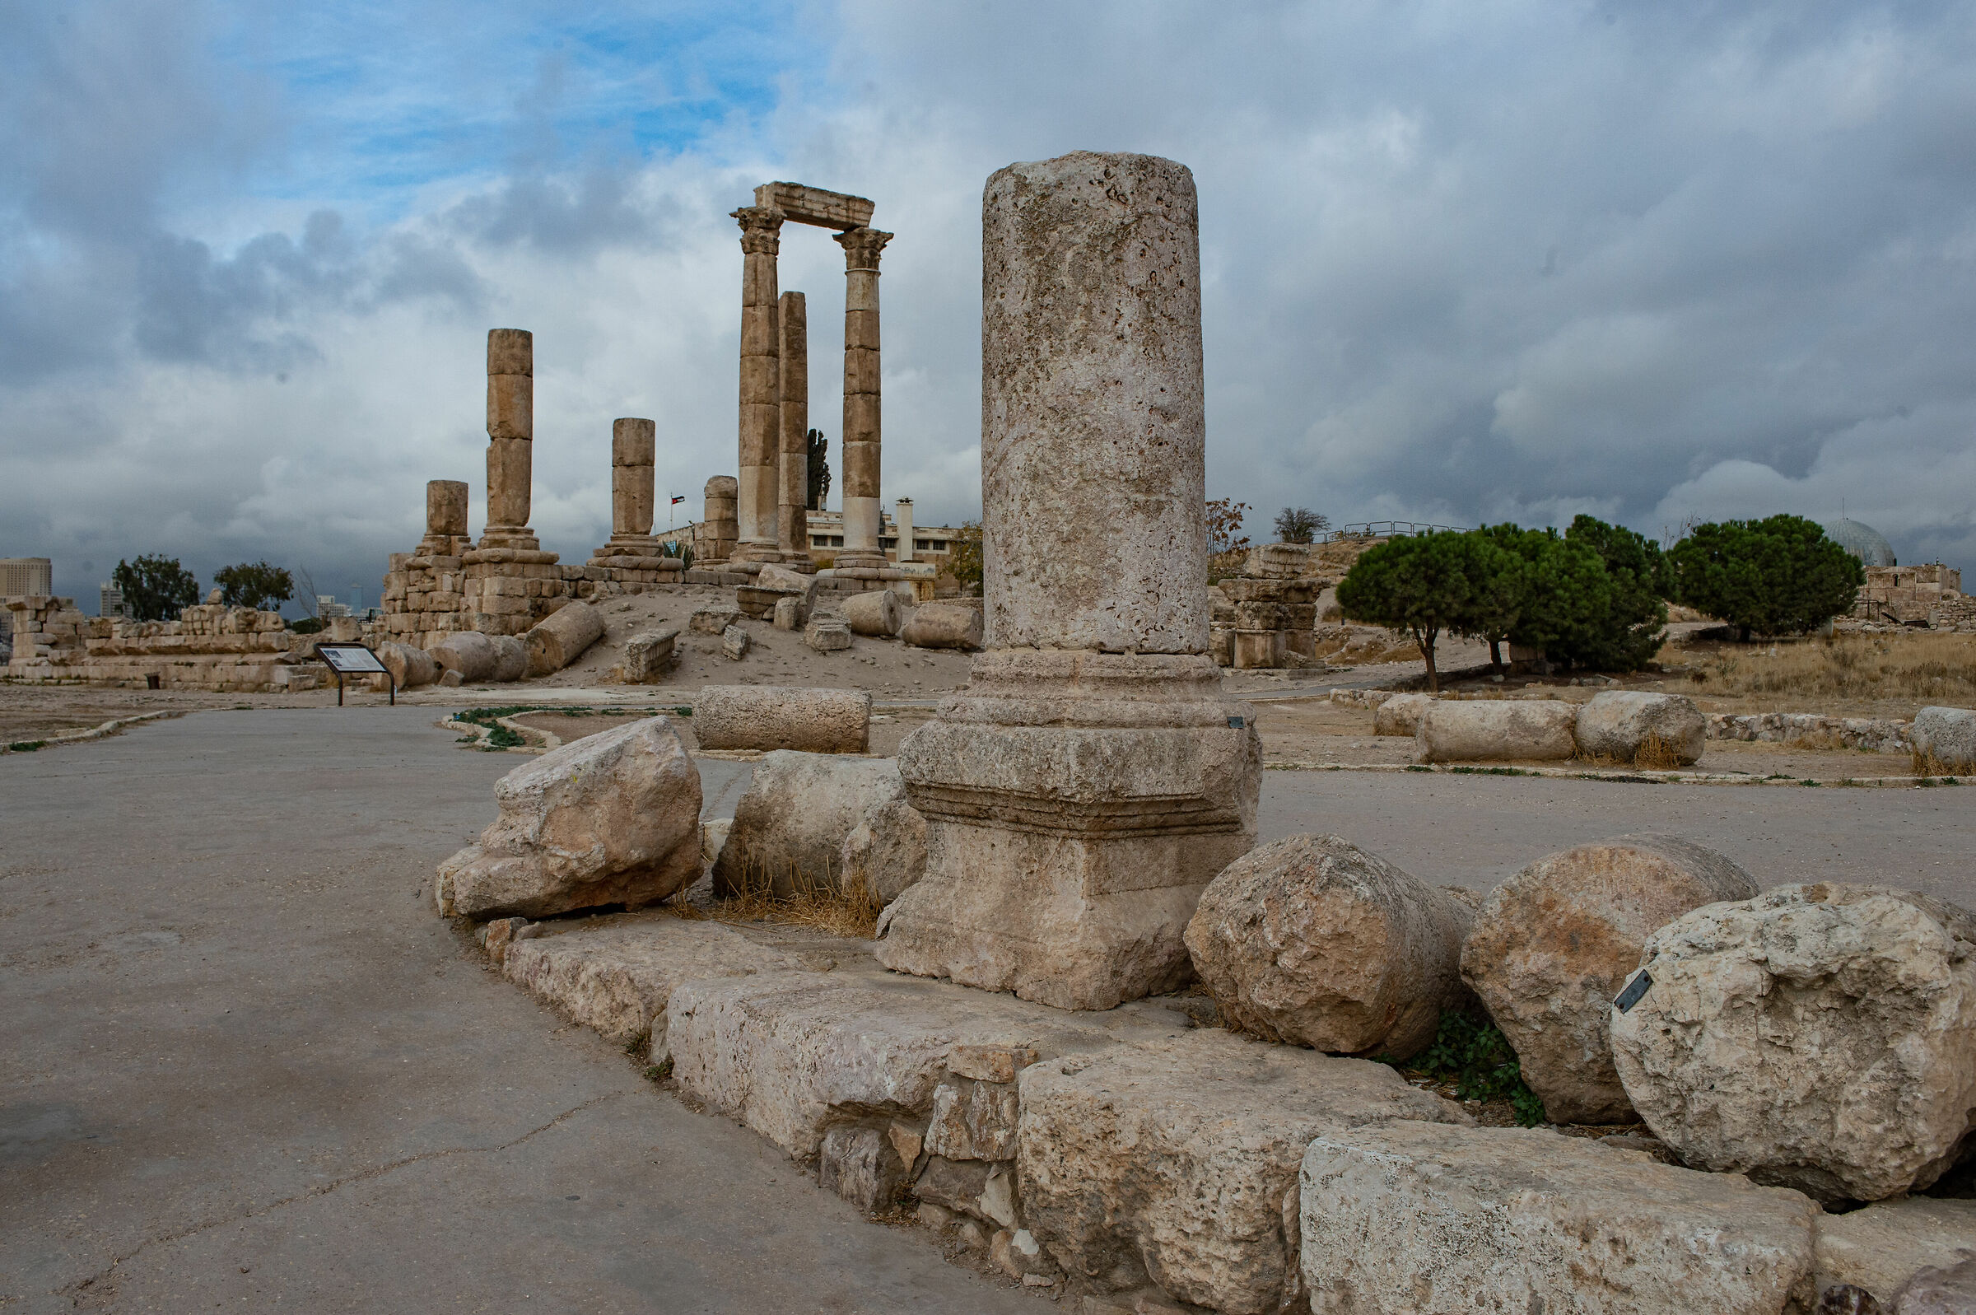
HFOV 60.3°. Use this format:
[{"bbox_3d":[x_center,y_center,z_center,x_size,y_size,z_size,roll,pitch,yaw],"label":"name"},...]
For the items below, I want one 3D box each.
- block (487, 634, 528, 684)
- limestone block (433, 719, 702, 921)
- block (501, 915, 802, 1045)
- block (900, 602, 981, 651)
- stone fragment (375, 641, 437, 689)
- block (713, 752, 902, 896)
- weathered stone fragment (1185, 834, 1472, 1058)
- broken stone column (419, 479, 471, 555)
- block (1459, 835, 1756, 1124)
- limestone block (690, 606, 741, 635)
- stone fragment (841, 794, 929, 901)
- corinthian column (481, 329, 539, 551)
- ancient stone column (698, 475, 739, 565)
[{"bbox_3d":[-12.549,0.028,43.400,1.200,1.250,1.250,0,0,20],"label":"block"},{"bbox_3d":[-2.206,0.833,8.950,1.300,0.950,0.800,0,0,-18],"label":"limestone block"},{"bbox_3d":[-1.534,1.392,7.738,0.850,0.270,1.620,0,1,-33],"label":"block"},{"bbox_3d":[-1.324,-0.868,47.800,2.000,1.200,1.200,5,1,18],"label":"block"},{"bbox_3d":[-14.147,0.181,41.395,1.150,1.150,1.200,1,1,27],"label":"stone fragment"},{"bbox_3d":[-0.868,0.833,8.500,0.980,0.780,0.780,0,0,30],"label":"block"},{"bbox_3d":[1.152,0.978,5.780,0.690,0.690,0.950,0,-8,30],"label":"weathered stone fragment"},{"bbox_3d":[-15.579,-4.047,49.000,1.620,2.180,1.620,0,0,-40],"label":"broken stone column"},{"bbox_3d":[1.832,0.937,5.000,0.740,0.760,0.520,0,0,37],"label":"block"},{"bbox_3d":[-7.038,-0.934,43.800,1.150,0.600,0.750,6,16,14],"label":"limestone block"},{"bbox_3d":[-0.334,0.898,7.609,0.520,0.500,0.500,1,1,37],"label":"stone fragment"},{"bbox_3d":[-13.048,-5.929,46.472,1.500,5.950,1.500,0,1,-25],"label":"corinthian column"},{"bbox_3d":[-9.345,-4.833,59.500,1.600,3.150,1.600,0,0,0],"label":"ancient stone column"}]

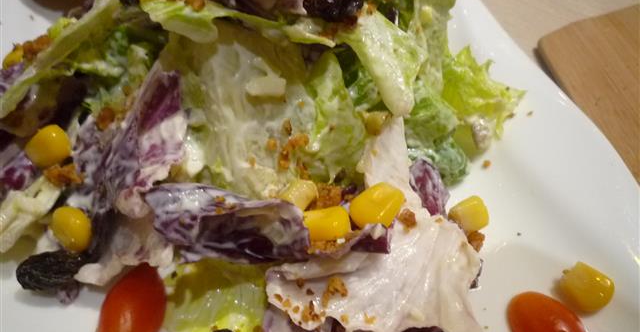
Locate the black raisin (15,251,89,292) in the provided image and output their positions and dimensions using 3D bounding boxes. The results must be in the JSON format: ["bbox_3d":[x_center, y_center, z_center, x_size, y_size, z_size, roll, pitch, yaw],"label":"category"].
[{"bbox_3d":[-0.083,0.033,0.143,0.021,0.011,0.012,-9,63,-5],"label":"black raisin"}]

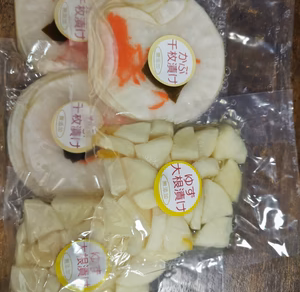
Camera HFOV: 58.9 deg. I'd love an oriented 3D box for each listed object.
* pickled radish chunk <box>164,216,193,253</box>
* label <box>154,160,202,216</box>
[{"bbox_3d":[0.025,0.078,0.245,0.026,0.025,0.034,0,87,-3],"label":"pickled radish chunk"},{"bbox_3d":[0.025,0.036,0.230,0.049,0.004,0.049,-5,88,-26],"label":"label"}]

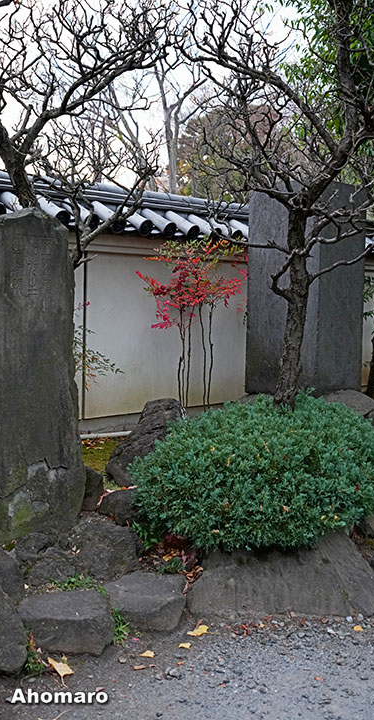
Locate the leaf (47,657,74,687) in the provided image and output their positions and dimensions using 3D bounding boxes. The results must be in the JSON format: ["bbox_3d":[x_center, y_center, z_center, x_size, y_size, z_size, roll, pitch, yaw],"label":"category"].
[{"bbox_3d":[-0.437,1.075,2.900,0.085,0.030,0.120,-3,22,-6],"label":"leaf"}]

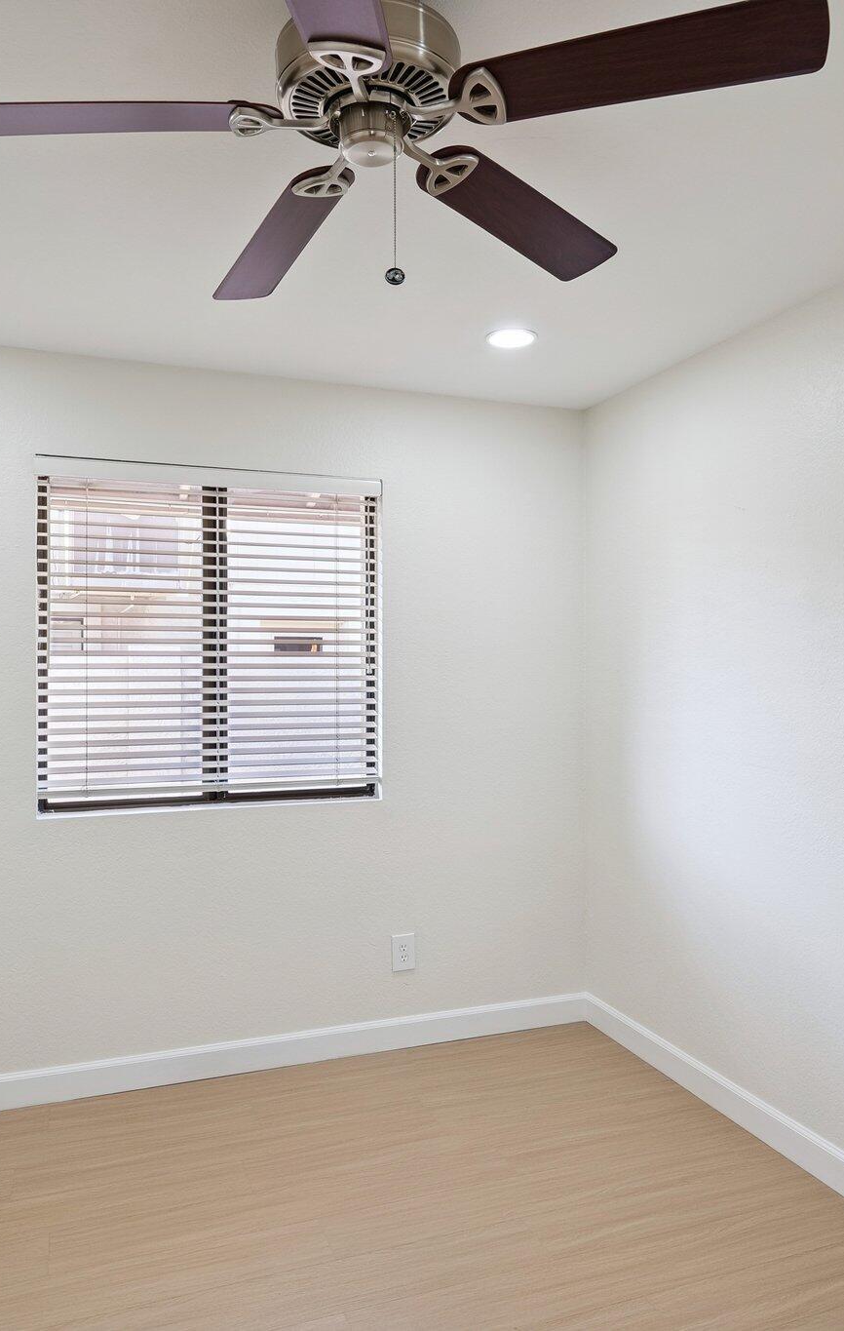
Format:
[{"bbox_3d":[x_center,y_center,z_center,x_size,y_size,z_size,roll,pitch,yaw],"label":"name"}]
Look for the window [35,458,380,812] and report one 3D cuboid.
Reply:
[{"bbox_3d":[-0.704,-0.096,3.095,1.175,1.170,0.090,0,0,-20],"label":"window"}]

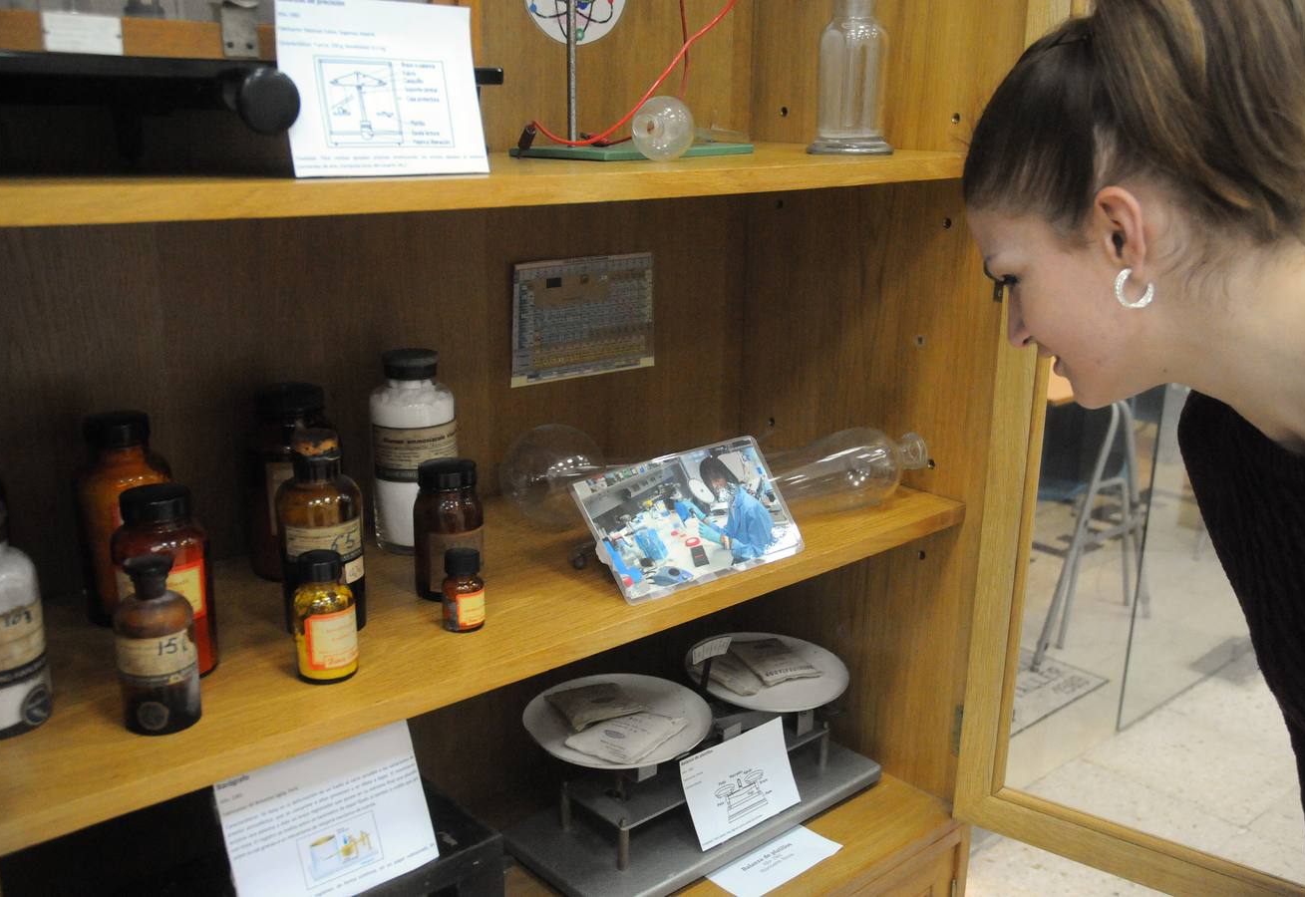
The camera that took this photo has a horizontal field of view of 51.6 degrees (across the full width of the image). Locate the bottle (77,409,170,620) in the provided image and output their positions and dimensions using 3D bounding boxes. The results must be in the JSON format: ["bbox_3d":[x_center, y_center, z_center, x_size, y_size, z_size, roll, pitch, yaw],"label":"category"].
[{"bbox_3d":[-0.406,0.053,1.033,0.061,0.159,0.061,11,18,31],"label":"bottle"}]

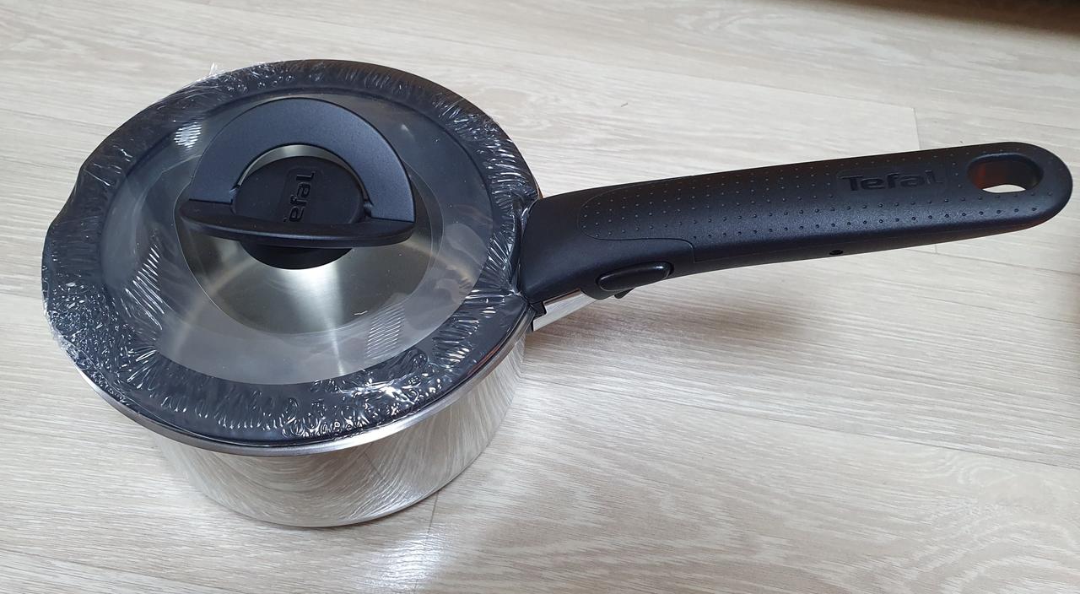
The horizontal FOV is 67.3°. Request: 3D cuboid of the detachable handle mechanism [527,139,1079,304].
[{"bbox_3d":[0.083,-0.026,0.287,0.184,0.032,0.037,-5,55,14],"label":"detachable handle mechanism"}]

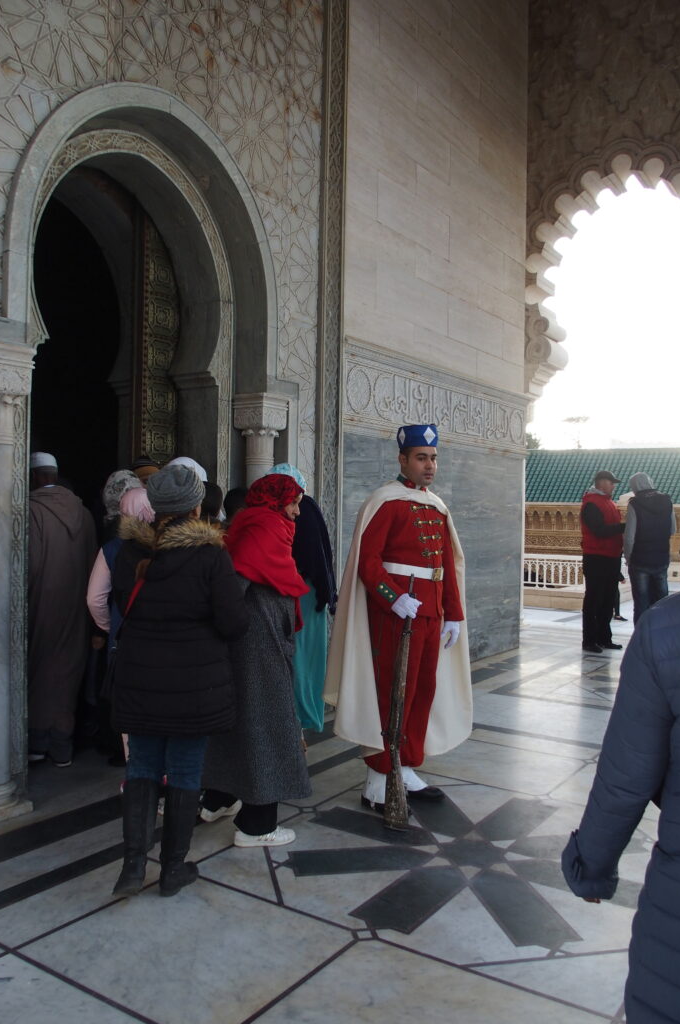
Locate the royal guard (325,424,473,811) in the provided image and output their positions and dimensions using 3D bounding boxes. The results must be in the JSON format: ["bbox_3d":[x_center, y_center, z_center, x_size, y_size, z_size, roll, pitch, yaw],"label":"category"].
[{"bbox_3d":[0.310,0.500,4.160,0.560,1.860,0.680,1,0,40],"label":"royal guard"}]

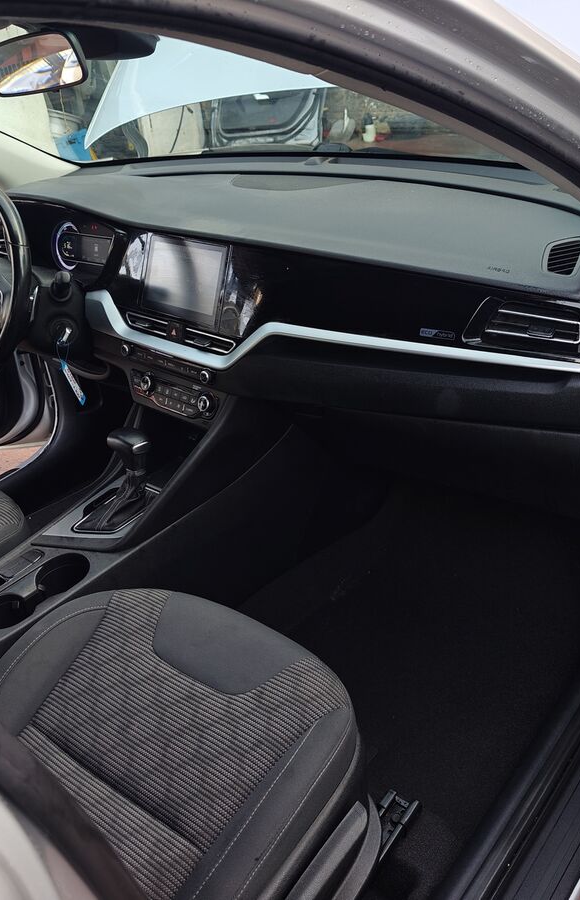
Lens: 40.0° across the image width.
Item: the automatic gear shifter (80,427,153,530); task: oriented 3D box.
[{"bbox_3d":[-0.299,0.048,1.365,0.072,0.150,0.147,19,36,36],"label":"automatic gear shifter"}]

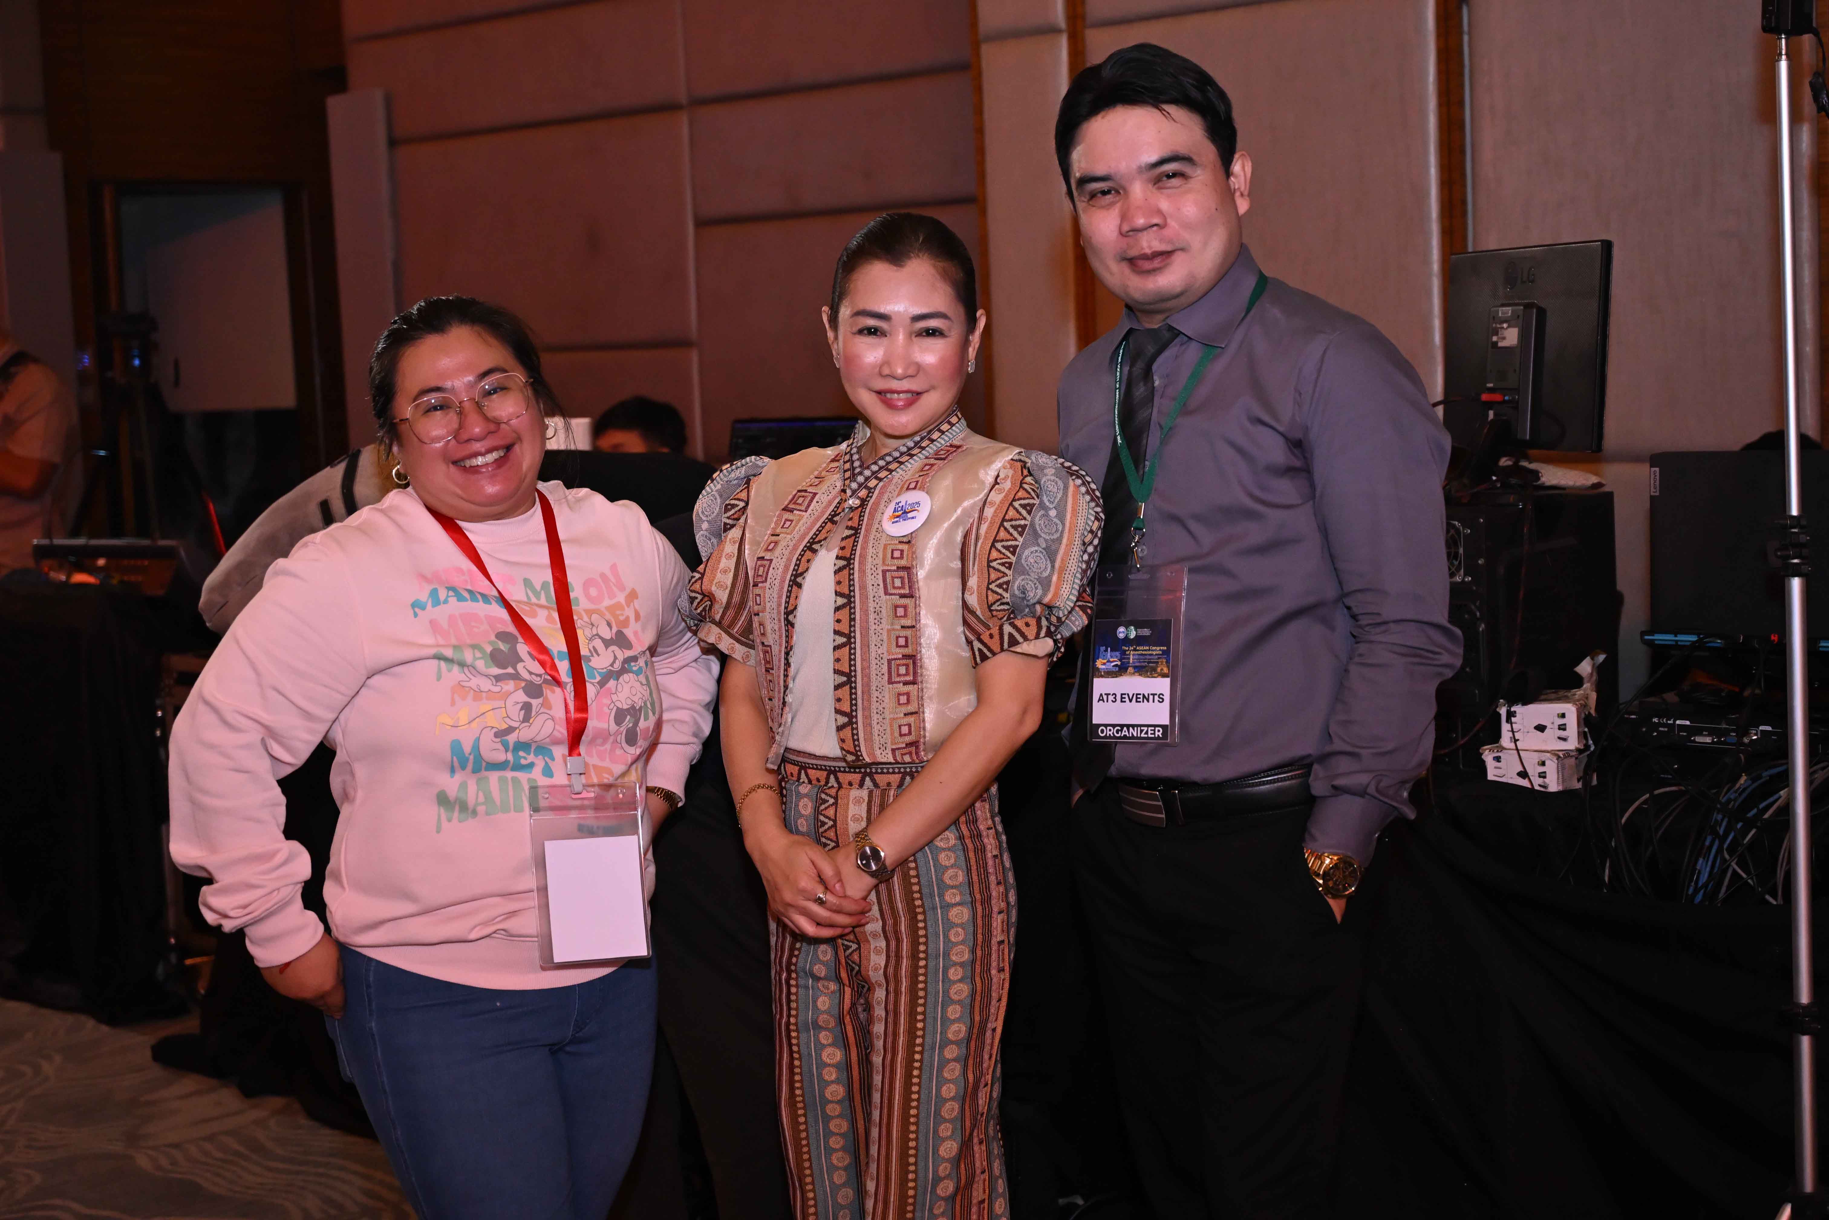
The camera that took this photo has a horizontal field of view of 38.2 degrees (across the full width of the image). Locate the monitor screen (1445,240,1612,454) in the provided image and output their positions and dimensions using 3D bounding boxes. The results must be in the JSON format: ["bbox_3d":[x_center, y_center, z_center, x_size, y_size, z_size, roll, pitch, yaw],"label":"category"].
[{"bbox_3d":[0.851,-0.371,3.750,0.055,0.285,0.465,0,5,-14],"label":"monitor screen"}]

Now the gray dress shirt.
[{"bbox_3d":[0.329,-0.051,2.560,0.450,0.600,0.280,0,7,26],"label":"gray dress shirt"}]

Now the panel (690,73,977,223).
[{"bbox_3d":[-0.194,-1.109,6.399,0.926,0.302,0.050,3,8,41],"label":"panel"}]

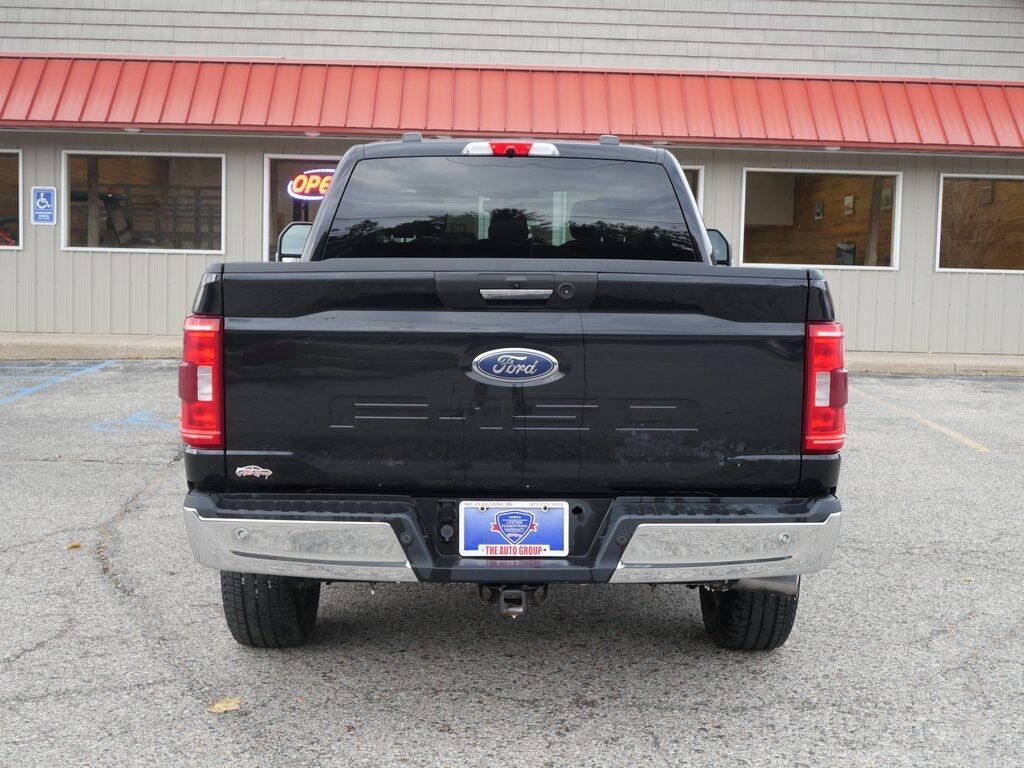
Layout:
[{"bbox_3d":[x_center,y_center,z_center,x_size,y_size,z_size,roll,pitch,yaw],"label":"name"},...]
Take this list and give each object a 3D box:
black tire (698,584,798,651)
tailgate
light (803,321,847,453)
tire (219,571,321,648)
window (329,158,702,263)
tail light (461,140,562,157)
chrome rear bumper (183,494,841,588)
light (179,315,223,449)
[{"bbox_3d":[0.848,0.573,4.856,0.280,0.810,0.810,1,5,-1],"label":"black tire"},{"bbox_3d":[0.006,-0.018,3.701,1.635,0.645,0.120,1,5,-1],"label":"tailgate"},{"bbox_3d":[0.890,0.002,3.771,0.150,0.385,0.190,1,5,-1],"label":"light"},{"bbox_3d":[-0.881,0.557,4.830,0.280,0.810,0.810,1,5,-1],"label":"tire"},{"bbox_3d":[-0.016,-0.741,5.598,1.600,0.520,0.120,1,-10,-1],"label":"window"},{"bbox_3d":[-0.016,-1.030,5.715,0.430,0.070,0.080,1,5,-1],"label":"tail light"},{"bbox_3d":[0.001,0.422,3.758,1.880,0.245,0.340,1,5,-1],"label":"chrome rear bumper"},{"bbox_3d":[-0.880,-0.014,3.744,0.150,0.385,0.190,1,5,-1],"label":"light"}]

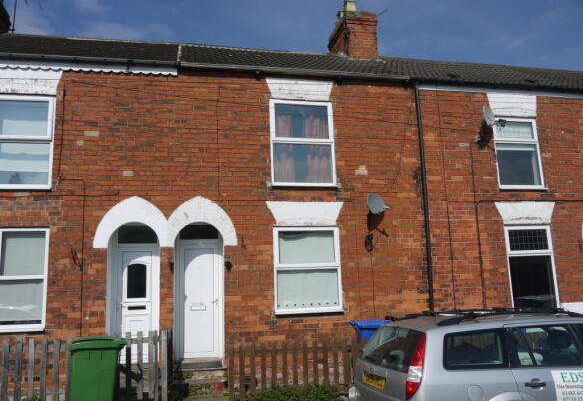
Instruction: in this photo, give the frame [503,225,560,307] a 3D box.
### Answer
[{"bbox_3d":[4.616,1.288,9.044,1.021,1.633,0.100,0,-9,-11],"label":"frame"}]

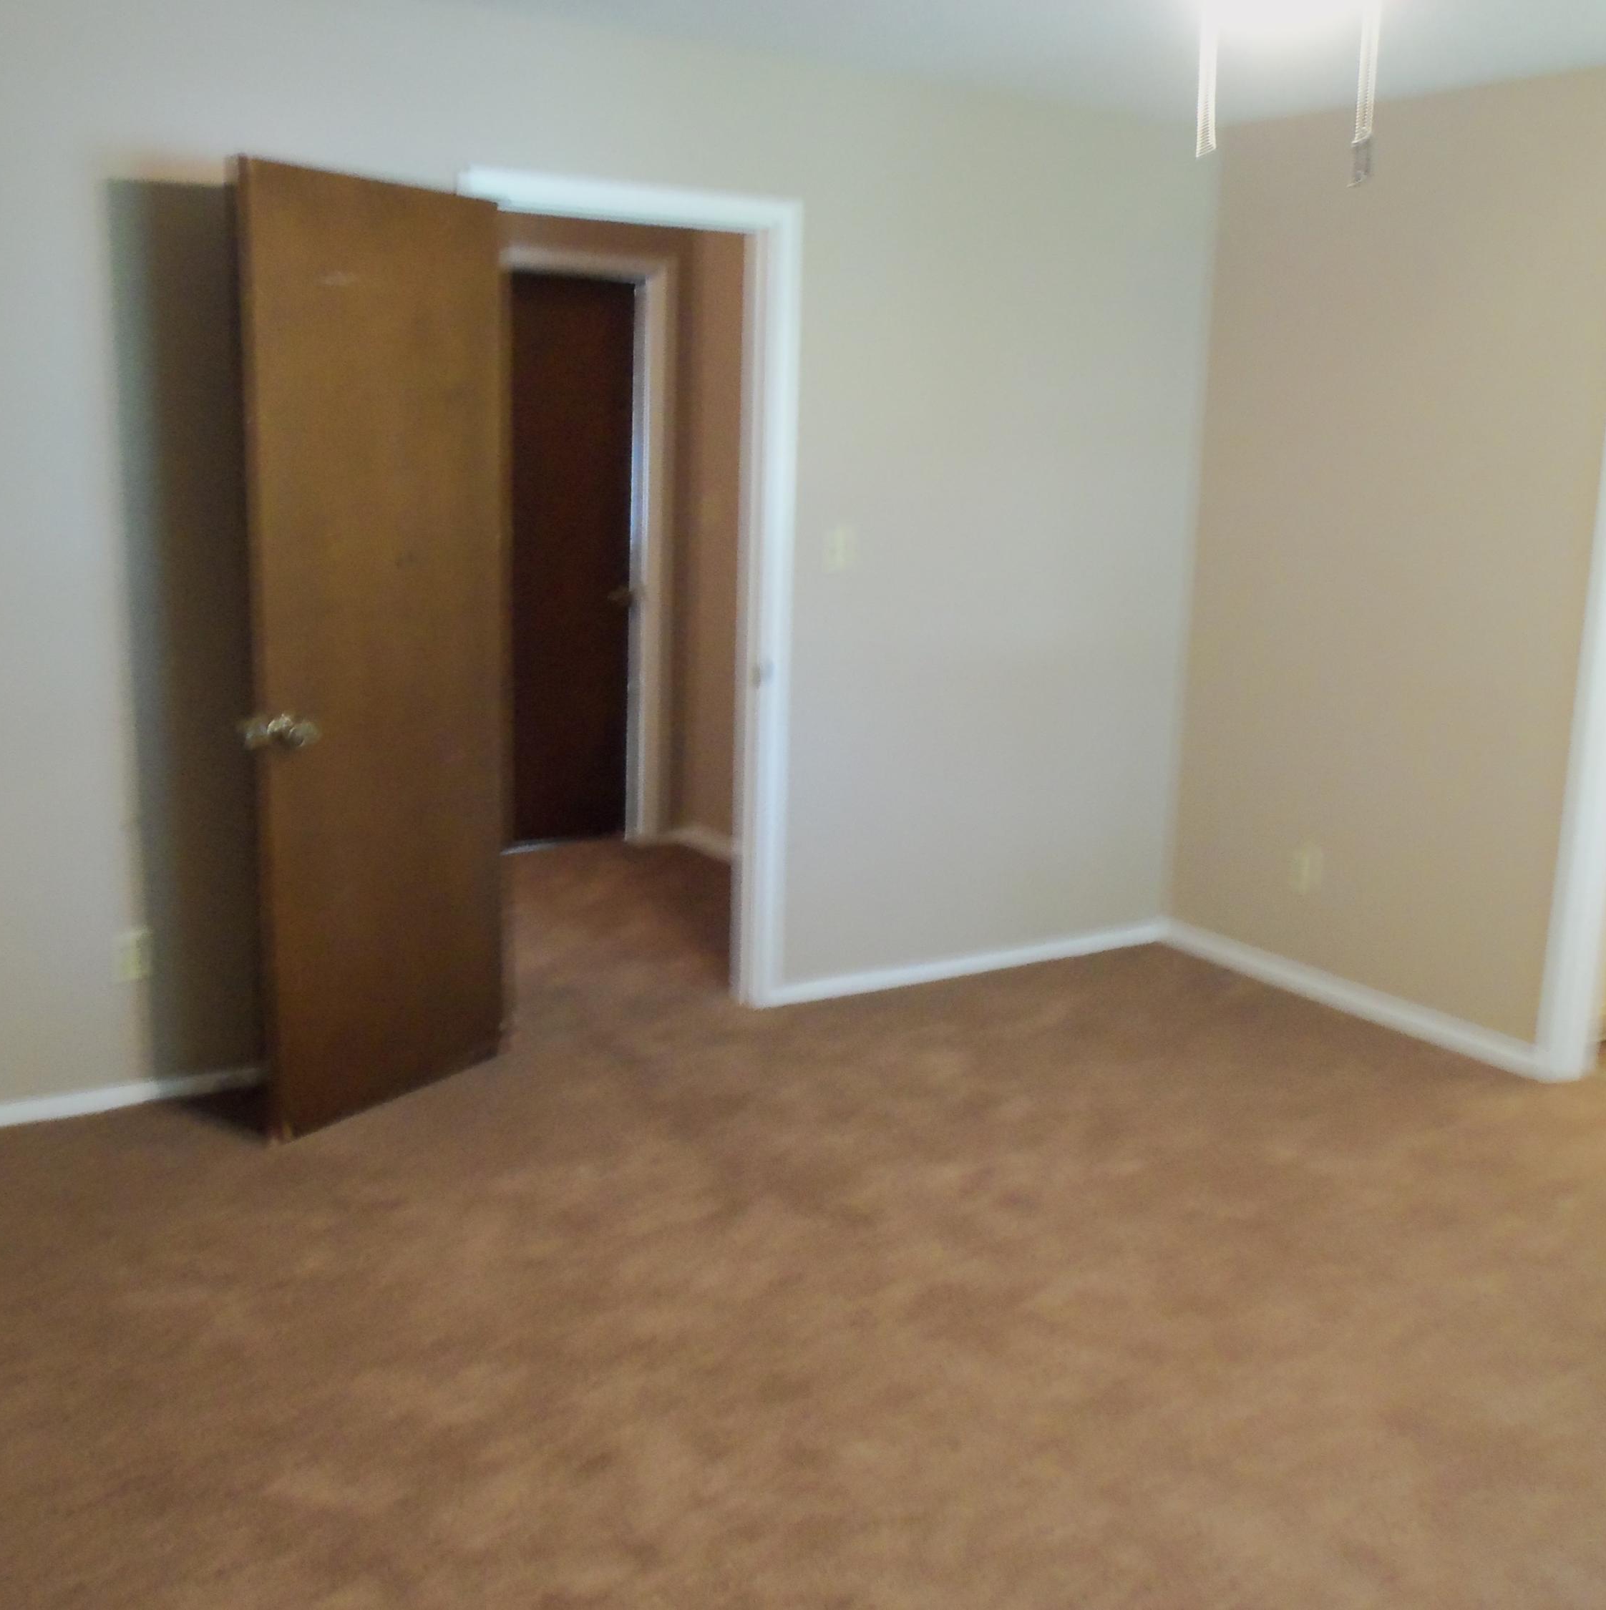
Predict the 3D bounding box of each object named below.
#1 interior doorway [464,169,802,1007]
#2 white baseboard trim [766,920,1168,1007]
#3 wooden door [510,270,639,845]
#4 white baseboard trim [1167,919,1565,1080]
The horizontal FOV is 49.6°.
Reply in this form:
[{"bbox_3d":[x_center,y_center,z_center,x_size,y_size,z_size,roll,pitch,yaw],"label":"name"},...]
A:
[{"bbox_3d":[-0.446,-0.458,4.404,0.900,2.110,0.140,-5,14,-31],"label":"interior doorway"},{"bbox_3d":[0.543,0.464,5.160,1.426,0.068,0.015,-5,14,-31],"label":"white baseboard trim"},{"bbox_3d":[-0.967,-0.838,6.213,0.740,2.030,0.045,-6,14,-31],"label":"wooden door"},{"bbox_3d":[1.503,0.535,4.954,0.015,0.068,1.386,-5,14,-31],"label":"white baseboard trim"}]

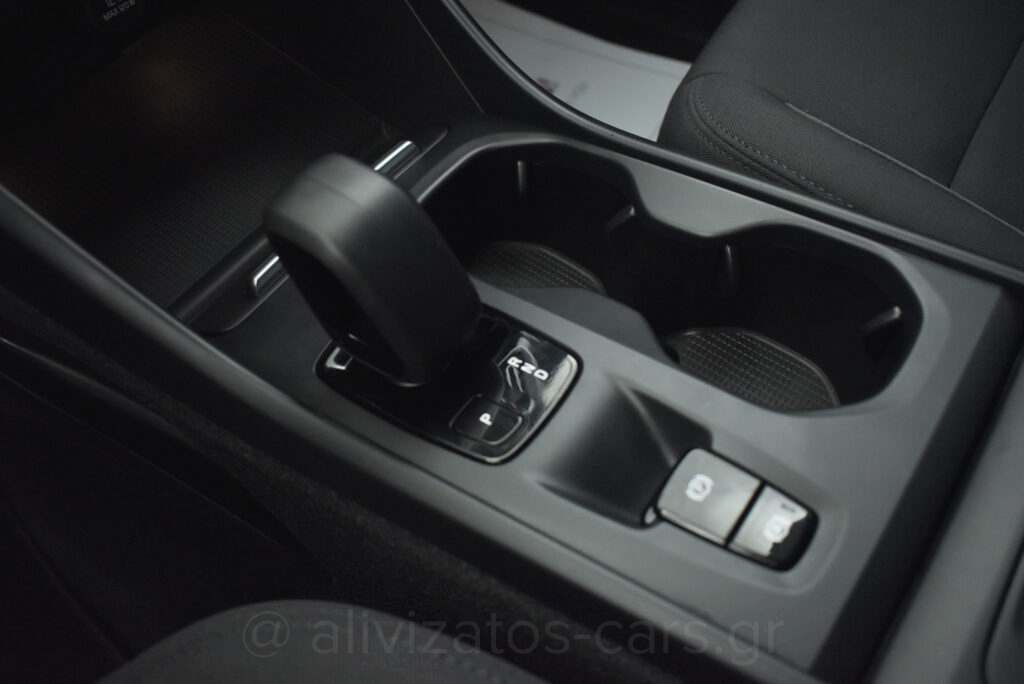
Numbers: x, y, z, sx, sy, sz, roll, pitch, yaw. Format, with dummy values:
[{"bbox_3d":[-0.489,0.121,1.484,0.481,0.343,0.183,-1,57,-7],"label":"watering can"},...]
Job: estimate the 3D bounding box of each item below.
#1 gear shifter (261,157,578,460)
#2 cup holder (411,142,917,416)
[{"bbox_3d":[-0.029,-0.014,0.311,0.100,0.058,0.061,27,55,20],"label":"gear shifter"},{"bbox_3d":[0.056,-0.013,0.385,0.194,0.061,0.098,27,55,20],"label":"cup holder"}]

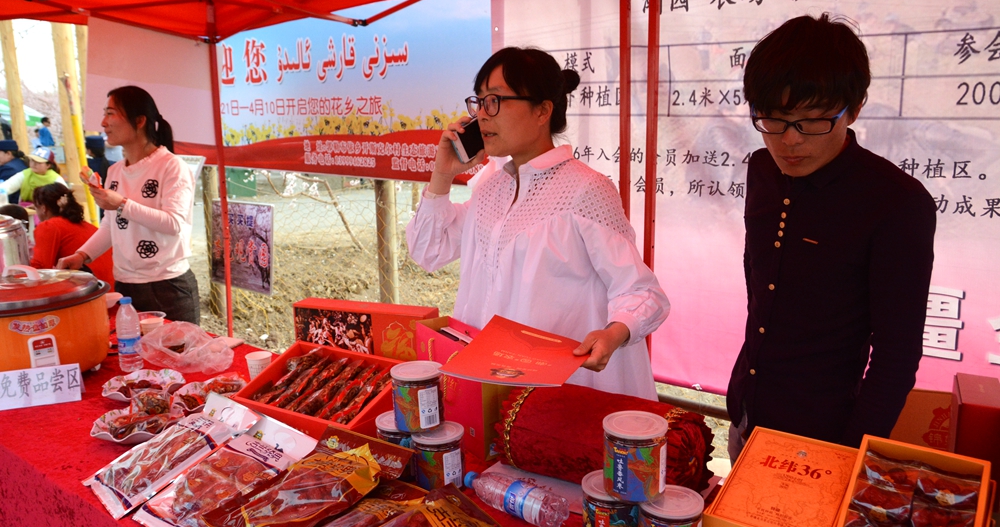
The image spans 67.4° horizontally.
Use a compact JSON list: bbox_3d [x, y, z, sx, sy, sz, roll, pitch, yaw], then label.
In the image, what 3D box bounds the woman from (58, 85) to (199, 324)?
[{"bbox_3d":[-1.407,0.124,2.971,0.480,1.620,0.420,5,11,28],"label":"woman"}]

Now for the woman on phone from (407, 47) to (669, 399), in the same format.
[{"bbox_3d":[0.099,0.314,1.811,0.430,1.610,0.550,-10,14,-44],"label":"woman on phone"}]

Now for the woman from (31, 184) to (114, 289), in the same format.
[{"bbox_3d":[-2.248,0.168,3.992,0.680,1.200,0.480,-2,10,-5],"label":"woman"}]

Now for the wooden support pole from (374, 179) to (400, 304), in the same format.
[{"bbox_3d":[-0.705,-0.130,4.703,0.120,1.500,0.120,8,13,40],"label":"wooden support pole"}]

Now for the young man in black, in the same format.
[{"bbox_3d":[0.722,0.301,1.667,0.310,1.670,0.470,-8,12,-34],"label":"young man in black"}]

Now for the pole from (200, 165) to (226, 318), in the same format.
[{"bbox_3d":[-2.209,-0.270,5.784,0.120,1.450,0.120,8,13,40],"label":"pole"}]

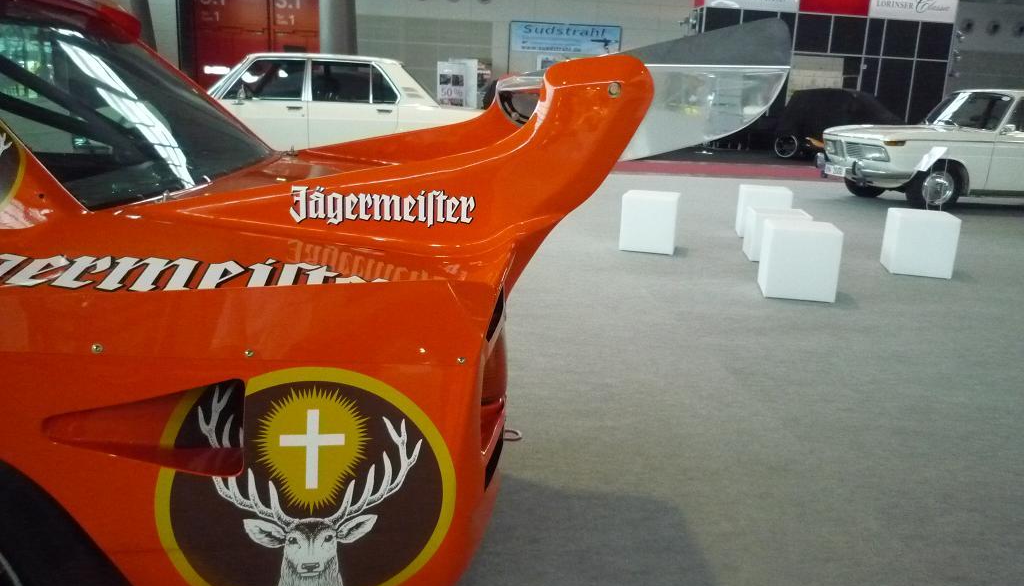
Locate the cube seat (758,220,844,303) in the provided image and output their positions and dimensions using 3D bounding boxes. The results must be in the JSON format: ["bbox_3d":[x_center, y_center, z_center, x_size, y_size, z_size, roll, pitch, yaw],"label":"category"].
[{"bbox_3d":[1.765,-0.205,4.549,0.392,0.410,0.392,5,15,11],"label":"cube seat"}]

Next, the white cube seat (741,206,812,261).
[{"bbox_3d":[1.984,-0.431,5.541,0.392,0.348,0.392,4,15,8],"label":"white cube seat"}]

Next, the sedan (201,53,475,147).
[{"bbox_3d":[-2.423,-2.203,9.182,4.620,1.420,1.690,0,15,-8],"label":"sedan"}]

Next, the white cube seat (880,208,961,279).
[{"bbox_3d":[2.918,-0.363,5.303,0.392,0.410,0.392,6,15,13],"label":"white cube seat"}]

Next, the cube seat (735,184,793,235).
[{"bbox_3d":[2.209,-0.709,6.492,0.392,0.410,0.392,5,15,10],"label":"cube seat"}]

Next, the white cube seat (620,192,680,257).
[{"bbox_3d":[1.075,-0.552,5.743,0.392,0.410,0.392,6,15,14],"label":"white cube seat"}]

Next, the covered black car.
[{"bbox_3d":[7.343,-3.572,15.843,4.000,1.470,1.750,2,15,0],"label":"covered black car"}]

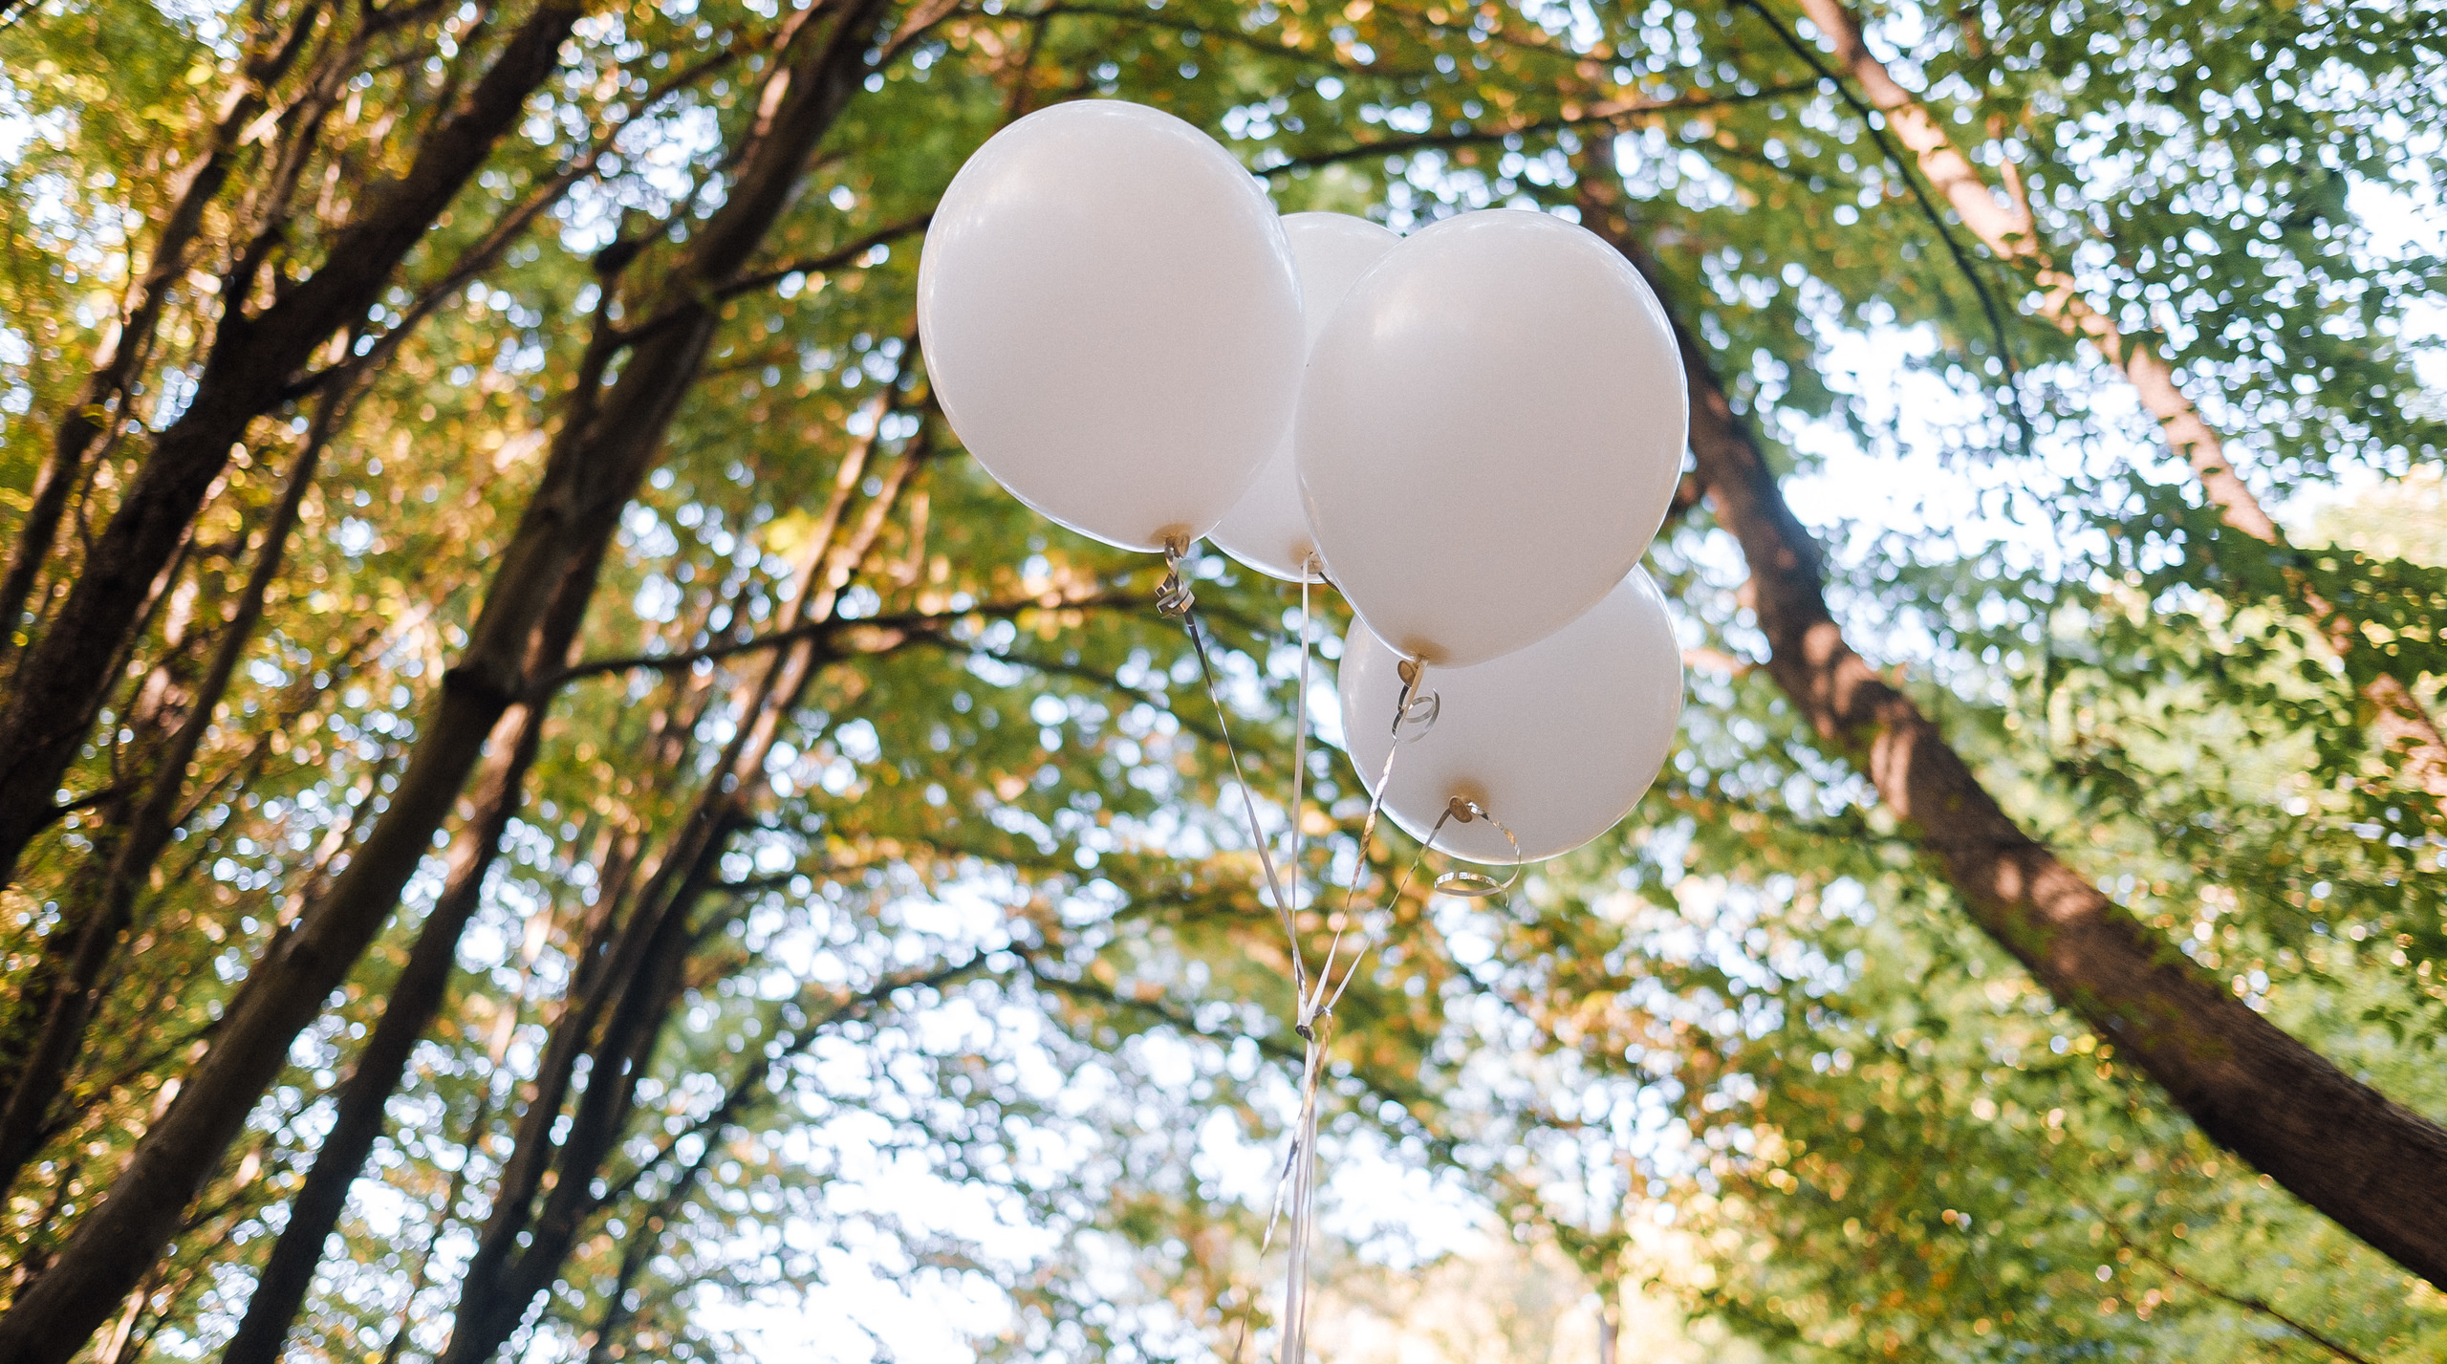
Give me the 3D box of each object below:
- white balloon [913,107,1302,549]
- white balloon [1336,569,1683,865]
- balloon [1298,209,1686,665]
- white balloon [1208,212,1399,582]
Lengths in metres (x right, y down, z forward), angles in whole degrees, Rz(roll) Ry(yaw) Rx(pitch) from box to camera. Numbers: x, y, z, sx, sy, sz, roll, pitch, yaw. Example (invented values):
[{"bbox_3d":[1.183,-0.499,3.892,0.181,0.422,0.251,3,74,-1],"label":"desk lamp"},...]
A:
[{"bbox_3d":[-0.075,-0.250,1.741,0.280,0.350,0.280,-16,-13,0],"label":"white balloon"},{"bbox_3d":[0.233,0.011,1.969,0.283,0.353,0.283,21,-52,6],"label":"white balloon"},{"bbox_3d":[0.188,-0.165,1.710,0.281,0.351,0.281,17,-9,4],"label":"balloon"},{"bbox_3d":[0.078,-0.228,1.994,0.280,0.349,0.280,3,-35,2],"label":"white balloon"}]

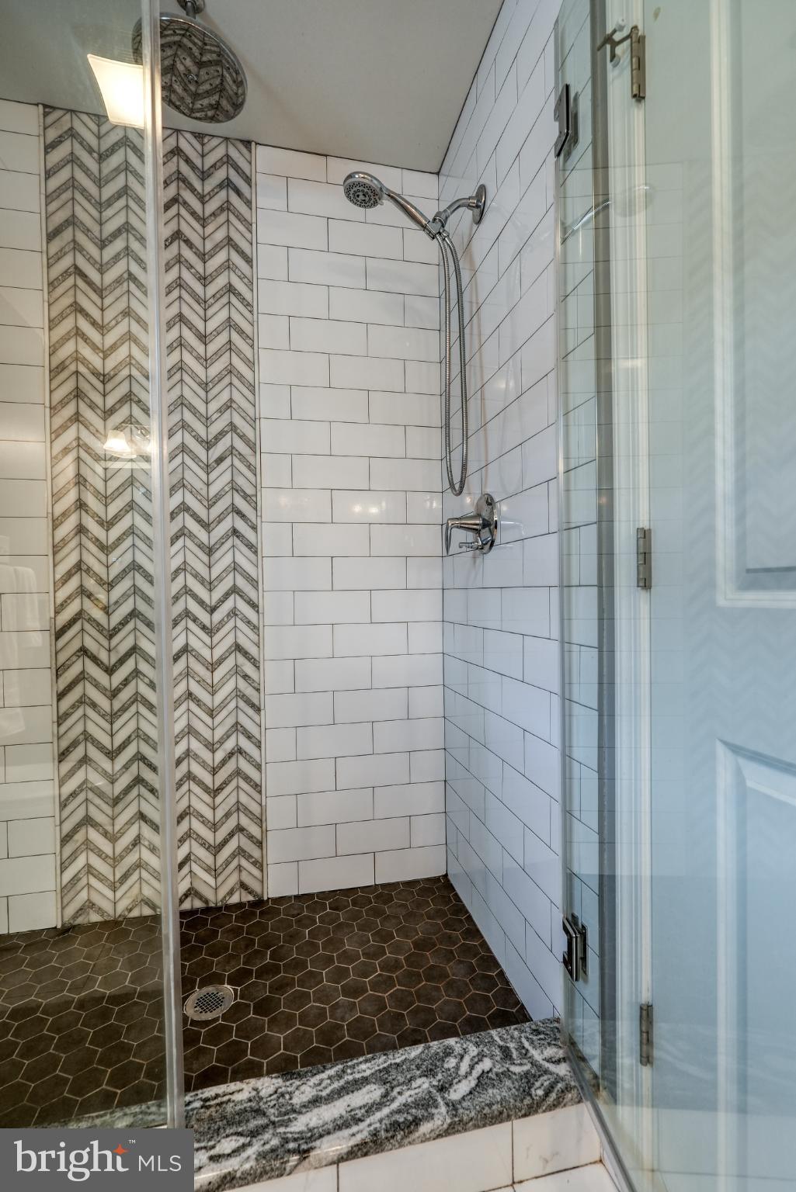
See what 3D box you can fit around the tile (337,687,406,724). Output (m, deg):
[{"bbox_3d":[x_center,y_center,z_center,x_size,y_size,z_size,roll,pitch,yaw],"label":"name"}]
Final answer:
[{"bbox_3d":[-0.083,0.348,1.692,0.238,0.103,0.009,-1,1,-12],"label":"tile"}]

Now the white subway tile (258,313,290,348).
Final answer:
[{"bbox_3d":[-0.387,-0.826,1.663,0.095,0.106,0.009,-1,1,-12],"label":"white subway tile"}]

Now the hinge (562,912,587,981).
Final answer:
[{"bbox_3d":[0.323,0.644,0.971,0.035,0.087,0.055,-1,1,-13],"label":"hinge"}]

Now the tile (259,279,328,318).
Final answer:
[{"bbox_3d":[-0.324,-0.926,1.659,0.212,0.105,0.010,-1,1,-13],"label":"tile"}]

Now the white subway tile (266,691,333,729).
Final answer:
[{"bbox_3d":[-0.310,0.361,1.690,0.213,0.106,0.009,-1,1,-12],"label":"white subway tile"}]

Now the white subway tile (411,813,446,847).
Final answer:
[{"bbox_3d":[0.098,0.765,1.735,0.117,0.103,0.009,-1,1,-12],"label":"white subway tile"}]

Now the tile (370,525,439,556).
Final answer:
[{"bbox_3d":[0.028,-0.184,1.767,0.243,0.106,0.010,-1,1,-12],"label":"tile"}]

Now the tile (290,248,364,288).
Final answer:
[{"bbox_3d":[-0.218,-1.015,1.647,0.238,0.103,0.009,-1,1,-12],"label":"tile"}]

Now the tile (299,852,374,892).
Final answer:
[{"bbox_3d":[-0.194,0.875,1.675,0.238,0.103,0.009,-1,1,-12],"label":"tile"}]

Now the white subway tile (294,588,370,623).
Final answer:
[{"bbox_3d":[-0.207,0.036,1.694,0.242,0.105,0.010,-1,1,-13],"label":"white subway tile"}]

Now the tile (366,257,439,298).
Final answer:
[{"bbox_3d":[0.018,-1.038,1.735,0.243,0.105,0.010,-1,1,-13],"label":"tile"}]

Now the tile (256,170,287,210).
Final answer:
[{"bbox_3d":[-0.391,-1.258,1.659,0.092,0.106,0.009,-1,1,-12],"label":"tile"}]

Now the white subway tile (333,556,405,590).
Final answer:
[{"bbox_3d":[-0.092,-0.075,1.783,0.252,0.109,0.010,-1,1,-12],"label":"white subway tile"}]

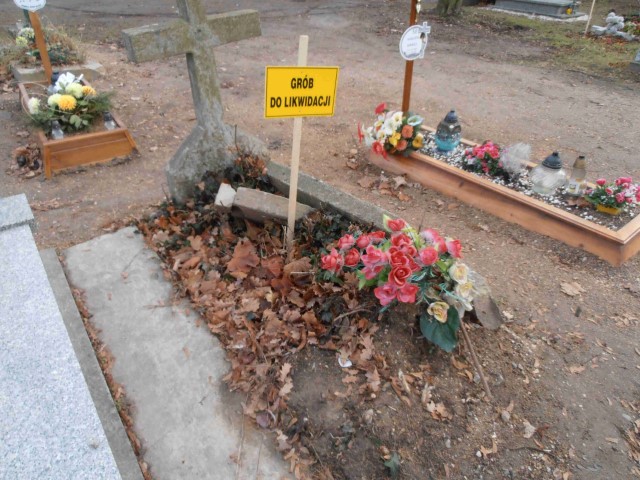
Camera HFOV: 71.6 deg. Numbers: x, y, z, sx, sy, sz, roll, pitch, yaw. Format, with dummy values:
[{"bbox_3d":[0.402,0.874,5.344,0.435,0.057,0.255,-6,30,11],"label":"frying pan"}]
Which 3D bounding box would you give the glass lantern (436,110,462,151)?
[{"bbox_3d":[1.031,-0.870,3.560,0.200,0.315,0.200,9,36,14],"label":"glass lantern"}]

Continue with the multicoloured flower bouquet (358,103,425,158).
[{"bbox_3d":[0.585,-0.897,3.650,0.520,0.380,0.420,5,35,8],"label":"multicoloured flower bouquet"}]

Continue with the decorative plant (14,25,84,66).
[{"bbox_3d":[-3.750,-2.680,6.130,0.820,0.440,0.600,-18,38,-24],"label":"decorative plant"}]

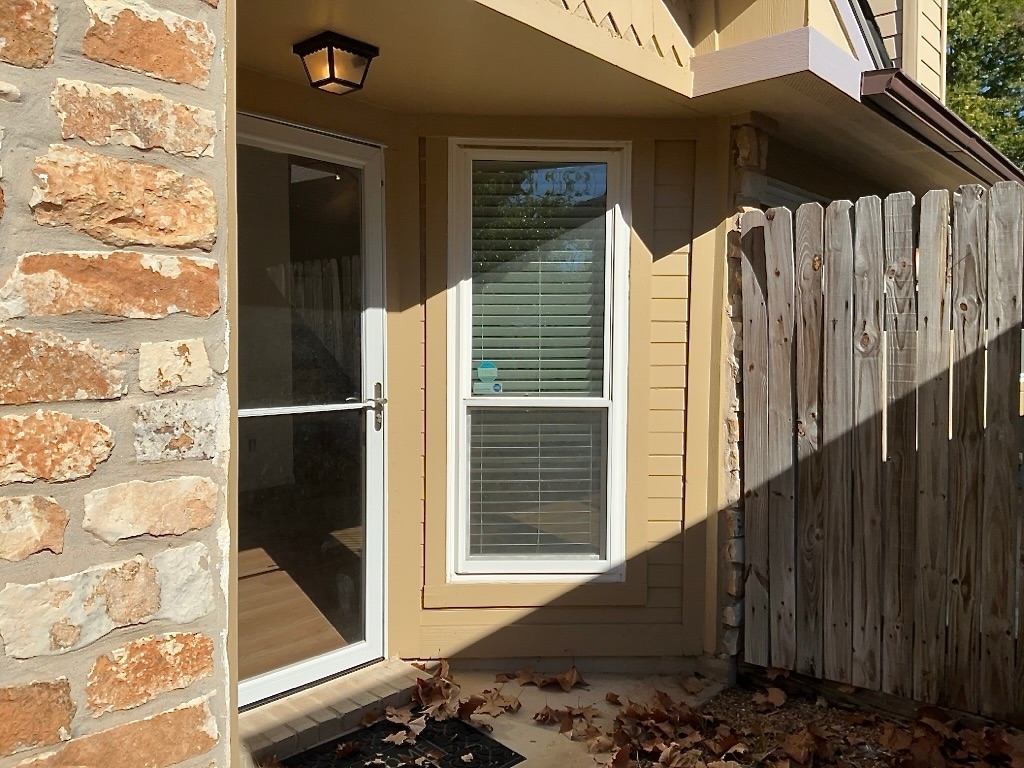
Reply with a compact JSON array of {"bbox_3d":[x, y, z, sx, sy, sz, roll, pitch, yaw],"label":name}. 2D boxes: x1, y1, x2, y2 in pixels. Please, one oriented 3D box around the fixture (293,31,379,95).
[{"bbox_3d":[-0.552,-0.995,2.517,0.191,0.128,0.191,3,4,42],"label":"fixture"}]

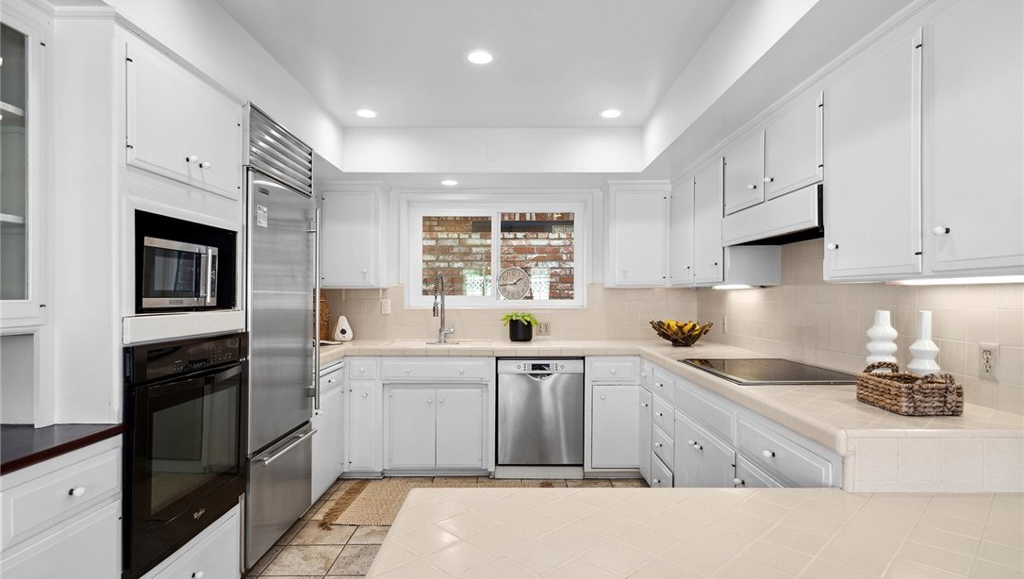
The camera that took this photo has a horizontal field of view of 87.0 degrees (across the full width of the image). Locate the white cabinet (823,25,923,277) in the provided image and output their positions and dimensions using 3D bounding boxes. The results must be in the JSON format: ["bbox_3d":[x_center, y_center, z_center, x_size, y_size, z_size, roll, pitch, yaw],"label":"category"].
[{"bbox_3d":[1.319,-0.389,1.755,0.322,0.700,0.490,0,0,0],"label":"white cabinet"}]

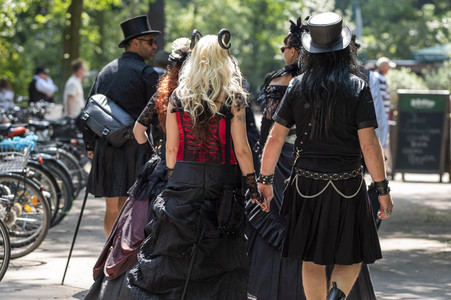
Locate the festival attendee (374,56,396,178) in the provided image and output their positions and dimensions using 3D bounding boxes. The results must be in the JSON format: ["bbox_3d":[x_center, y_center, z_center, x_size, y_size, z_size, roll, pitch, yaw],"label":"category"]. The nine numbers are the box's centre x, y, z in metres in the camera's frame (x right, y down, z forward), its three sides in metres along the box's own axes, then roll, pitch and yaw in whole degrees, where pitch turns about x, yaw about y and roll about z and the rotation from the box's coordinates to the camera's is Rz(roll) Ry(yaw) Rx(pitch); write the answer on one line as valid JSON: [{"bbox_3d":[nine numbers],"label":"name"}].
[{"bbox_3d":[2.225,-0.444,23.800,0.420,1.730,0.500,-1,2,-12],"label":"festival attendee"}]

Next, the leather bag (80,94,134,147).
[{"bbox_3d":[-0.813,-0.203,11.650,0.340,0.210,0.170,38,29,14],"label":"leather bag"}]

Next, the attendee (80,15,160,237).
[{"bbox_3d":[-0.743,-0.018,11.900,0.570,1.860,0.450,1,2,15],"label":"attendee"}]

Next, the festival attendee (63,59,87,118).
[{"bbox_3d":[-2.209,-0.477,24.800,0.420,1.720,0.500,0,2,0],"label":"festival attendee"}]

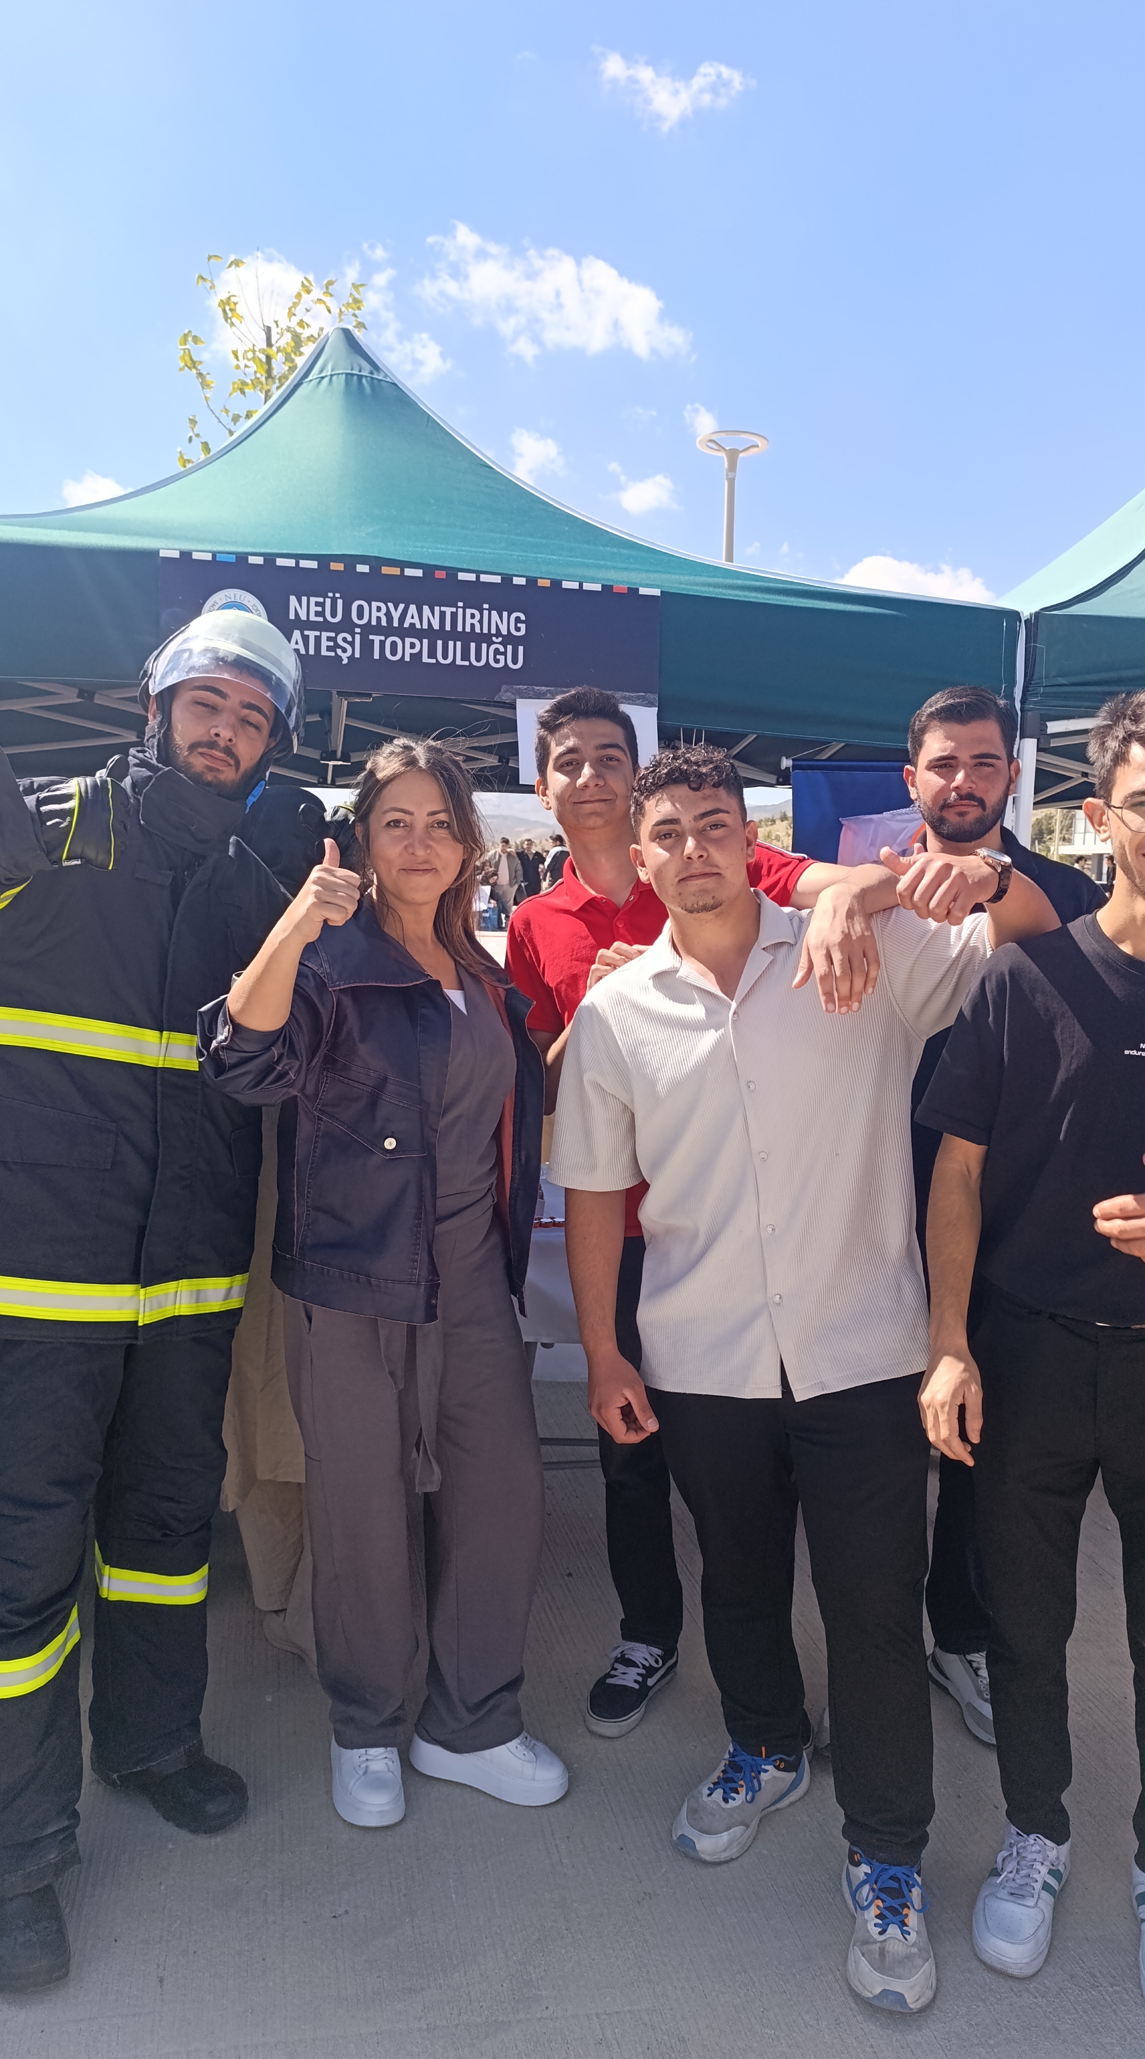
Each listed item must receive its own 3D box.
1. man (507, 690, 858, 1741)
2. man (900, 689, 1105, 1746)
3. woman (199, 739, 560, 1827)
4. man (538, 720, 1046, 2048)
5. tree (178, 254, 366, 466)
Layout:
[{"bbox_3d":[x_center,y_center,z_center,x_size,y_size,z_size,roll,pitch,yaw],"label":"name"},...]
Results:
[{"bbox_3d":[0.193,0.349,2.403,0.620,1.820,0.480,2,6,6],"label":"man"},{"bbox_3d":[0.713,0.341,2.472,0.500,1.840,0.340,2,6,7],"label":"man"},{"bbox_3d":[-0.309,0.425,2.171,0.550,1.700,0.420,-1,7,-22],"label":"woman"},{"bbox_3d":[0.306,0.453,2.032,0.660,1.700,0.500,3,7,13],"label":"man"},{"bbox_3d":[-1.617,-1.667,7.364,1.200,4.650,1.200,1,6,0],"label":"tree"}]

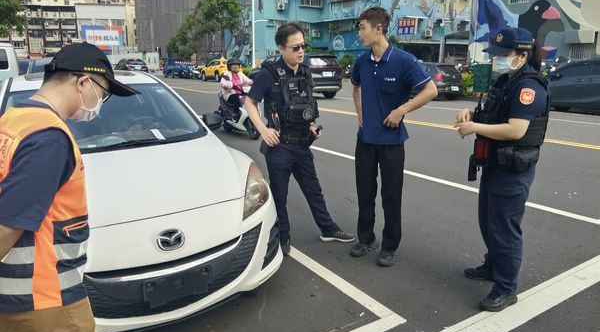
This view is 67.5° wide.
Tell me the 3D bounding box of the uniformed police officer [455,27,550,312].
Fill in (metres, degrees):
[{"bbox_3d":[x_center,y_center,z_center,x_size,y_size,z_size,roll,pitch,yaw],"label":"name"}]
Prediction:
[{"bbox_3d":[1.230,0.025,2.718,0.570,1.640,0.480,-1,13,0],"label":"uniformed police officer"}]

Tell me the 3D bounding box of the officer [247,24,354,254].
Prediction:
[{"bbox_3d":[0.008,-0.182,3.468,0.720,1.730,0.500,-8,15,-29],"label":"officer"}]

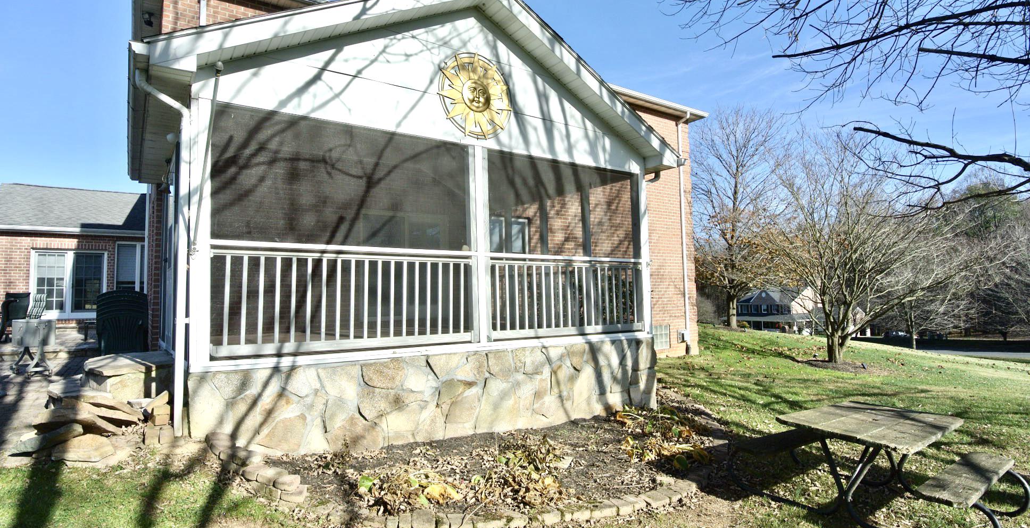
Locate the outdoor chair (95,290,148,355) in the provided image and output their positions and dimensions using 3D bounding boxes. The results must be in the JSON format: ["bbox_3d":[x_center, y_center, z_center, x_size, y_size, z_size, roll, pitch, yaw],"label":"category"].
[{"bbox_3d":[-5.118,0.878,6.706,0.570,1.060,0.660,2,-5,-32],"label":"outdoor chair"}]

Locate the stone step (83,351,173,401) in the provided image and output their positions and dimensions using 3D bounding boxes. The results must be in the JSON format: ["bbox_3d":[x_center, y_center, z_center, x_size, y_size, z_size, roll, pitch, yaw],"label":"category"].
[{"bbox_3d":[-3.849,1.135,5.172,0.780,0.320,1.700,2,-5,-32],"label":"stone step"}]

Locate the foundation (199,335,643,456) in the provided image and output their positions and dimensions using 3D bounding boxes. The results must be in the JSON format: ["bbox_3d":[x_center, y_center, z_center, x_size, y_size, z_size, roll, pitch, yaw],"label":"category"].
[{"bbox_3d":[-1.382,1.493,7.074,5.300,0.870,3.900,2,-5,-32],"label":"foundation"}]

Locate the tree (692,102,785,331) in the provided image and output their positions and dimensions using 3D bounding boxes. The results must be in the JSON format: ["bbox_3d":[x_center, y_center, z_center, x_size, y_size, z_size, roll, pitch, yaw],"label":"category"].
[{"bbox_3d":[12.040,-2.621,28.000,5.500,11.800,5.500,-3,-5,24],"label":"tree"}]

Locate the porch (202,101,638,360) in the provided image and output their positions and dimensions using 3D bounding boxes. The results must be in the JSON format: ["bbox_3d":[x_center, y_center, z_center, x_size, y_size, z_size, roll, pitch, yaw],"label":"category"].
[{"bbox_3d":[-1.433,-0.082,7.188,5.150,2.200,3.800,2,-5,-32],"label":"porch"}]

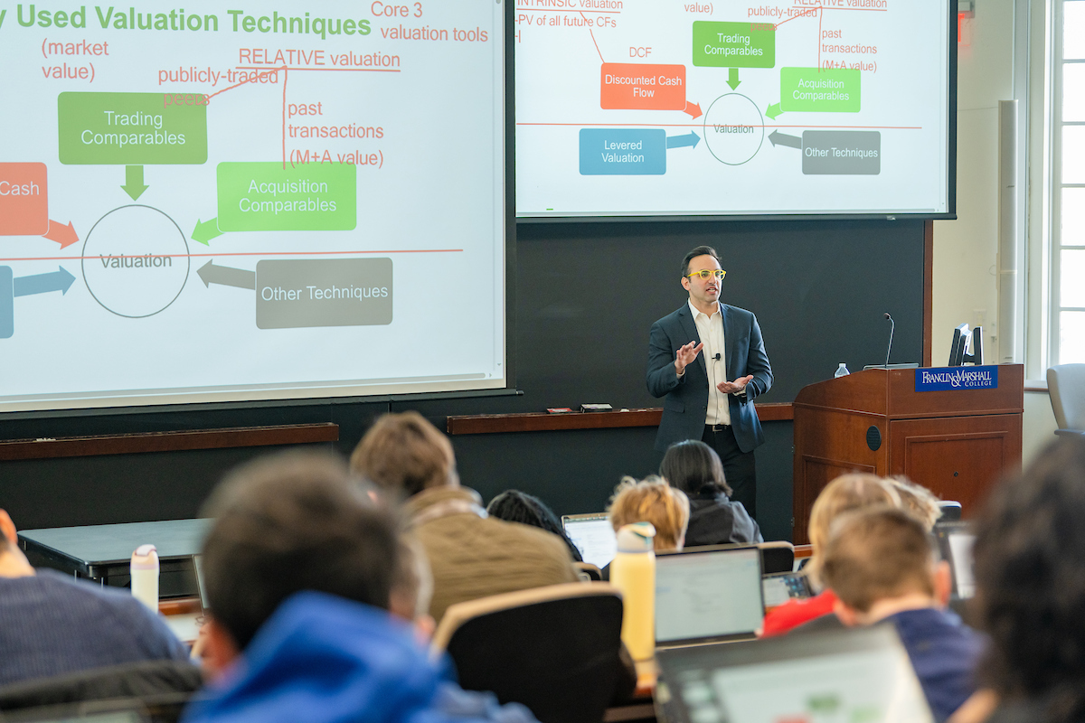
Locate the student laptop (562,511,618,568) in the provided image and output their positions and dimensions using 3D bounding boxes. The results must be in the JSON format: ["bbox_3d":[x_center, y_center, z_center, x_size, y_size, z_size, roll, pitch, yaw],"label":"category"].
[{"bbox_3d":[0.255,0.620,8.331,0.292,0.215,0.279,-2,5,-28],"label":"student laptop"}]

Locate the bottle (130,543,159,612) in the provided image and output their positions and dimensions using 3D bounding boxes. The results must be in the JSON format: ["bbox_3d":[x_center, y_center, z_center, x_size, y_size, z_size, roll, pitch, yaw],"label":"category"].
[{"bbox_3d":[-1.120,0.649,7.309,0.077,0.264,0.077,-1,4,-20],"label":"bottle"}]

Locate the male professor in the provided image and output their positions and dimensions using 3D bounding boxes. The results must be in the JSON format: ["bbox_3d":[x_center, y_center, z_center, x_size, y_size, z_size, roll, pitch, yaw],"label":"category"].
[{"bbox_3d":[0.726,0.399,11.314,0.530,1.780,0.430,-1,4,-15],"label":"male professor"}]

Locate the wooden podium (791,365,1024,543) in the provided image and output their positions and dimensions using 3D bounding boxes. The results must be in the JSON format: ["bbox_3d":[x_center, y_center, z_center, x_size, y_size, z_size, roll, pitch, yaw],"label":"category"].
[{"bbox_3d":[1.720,0.590,12.261,0.770,1.180,0.770,-2,5,-28],"label":"wooden podium"}]

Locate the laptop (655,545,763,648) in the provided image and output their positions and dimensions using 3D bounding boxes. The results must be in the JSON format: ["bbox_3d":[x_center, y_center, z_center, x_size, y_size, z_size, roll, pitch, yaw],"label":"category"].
[{"bbox_3d":[0.406,0.523,5.516,0.286,0.219,0.236,-2,5,-29],"label":"laptop"}]

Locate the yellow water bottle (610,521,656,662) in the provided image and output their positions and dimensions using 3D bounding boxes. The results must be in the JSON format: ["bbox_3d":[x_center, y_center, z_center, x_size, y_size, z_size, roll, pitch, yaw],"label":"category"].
[{"bbox_3d":[0.192,0.484,5.490,0.096,0.291,0.096,0,4,0],"label":"yellow water bottle"}]

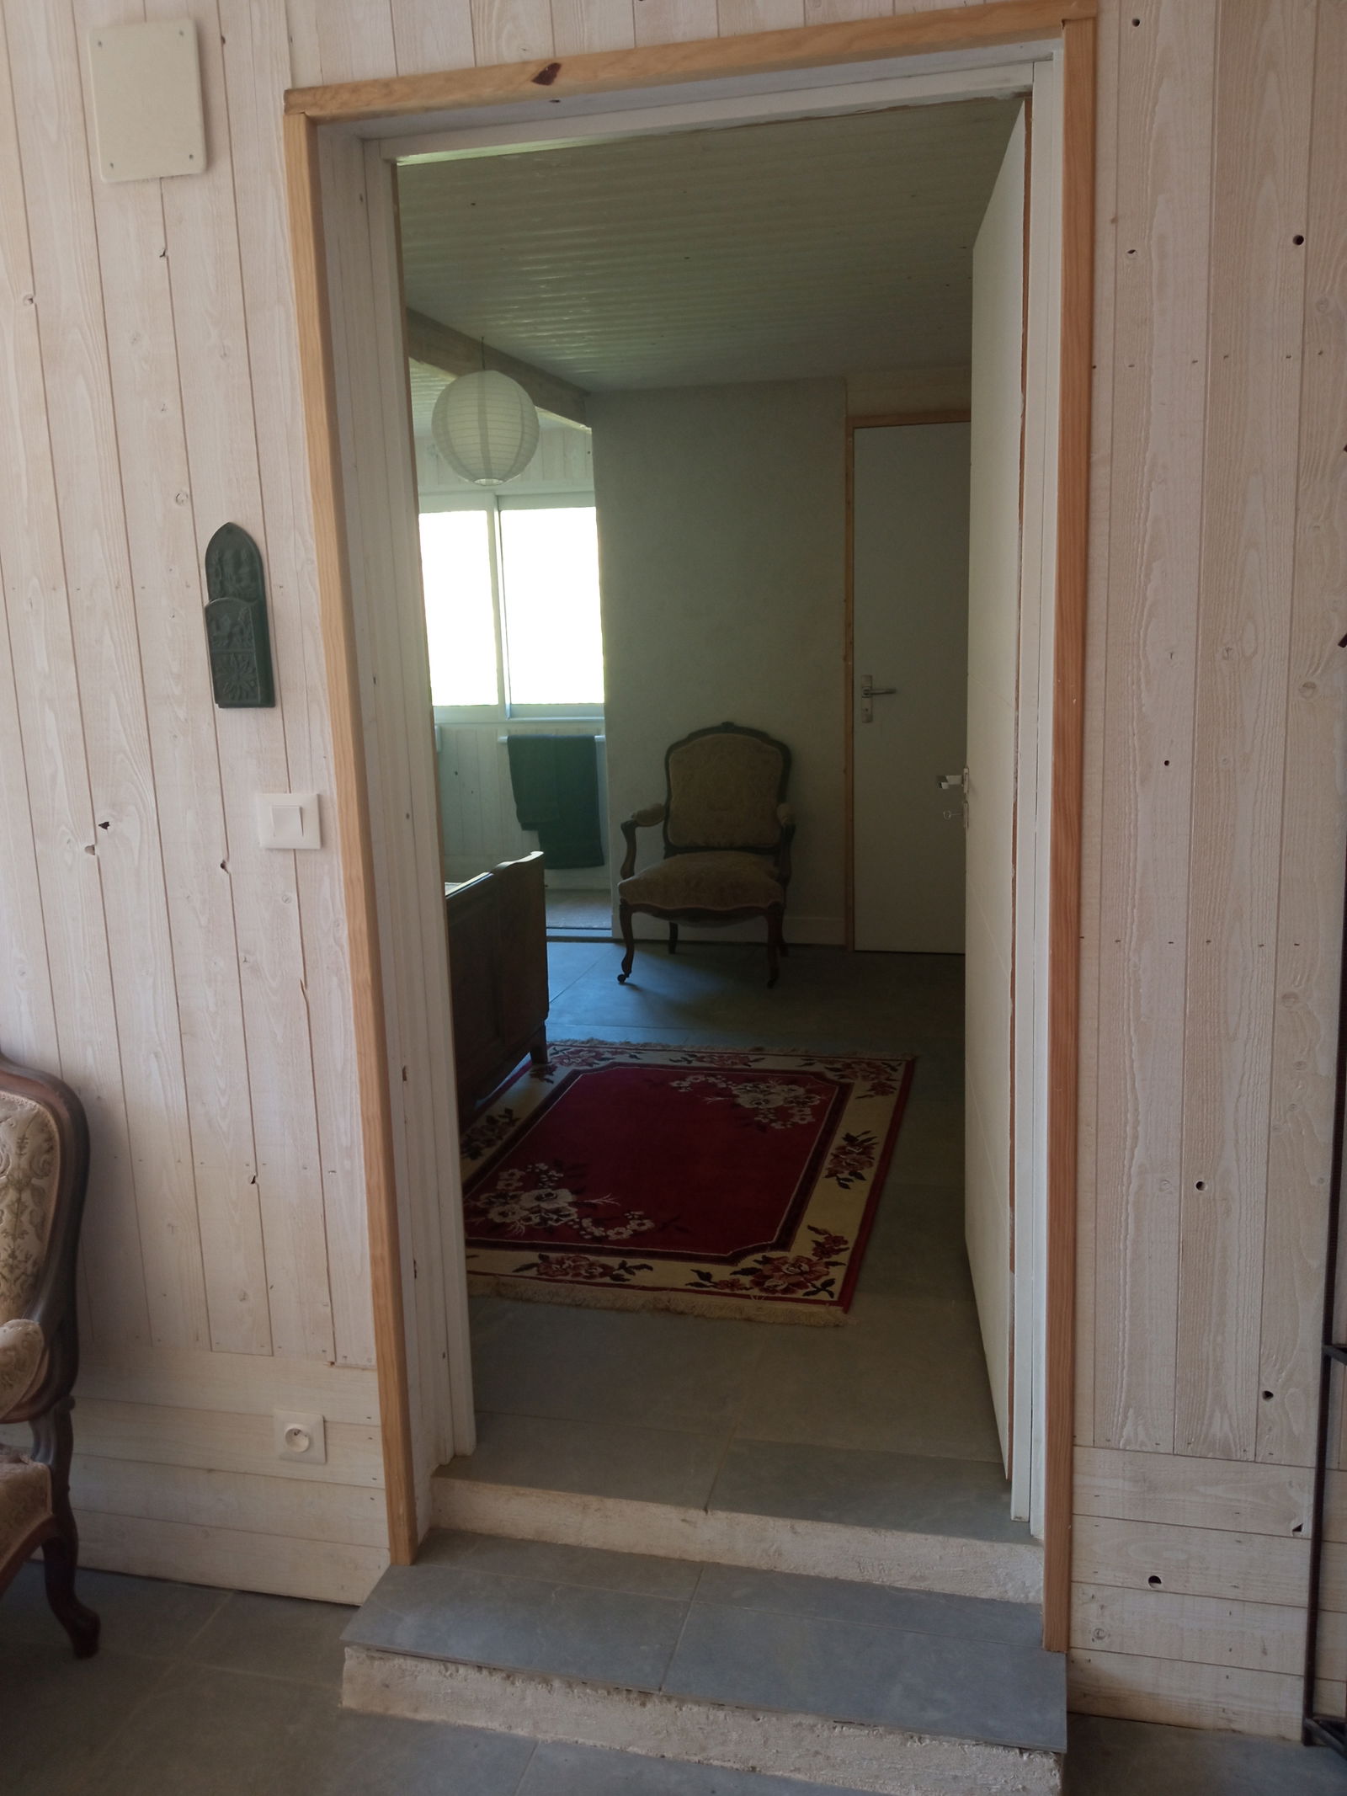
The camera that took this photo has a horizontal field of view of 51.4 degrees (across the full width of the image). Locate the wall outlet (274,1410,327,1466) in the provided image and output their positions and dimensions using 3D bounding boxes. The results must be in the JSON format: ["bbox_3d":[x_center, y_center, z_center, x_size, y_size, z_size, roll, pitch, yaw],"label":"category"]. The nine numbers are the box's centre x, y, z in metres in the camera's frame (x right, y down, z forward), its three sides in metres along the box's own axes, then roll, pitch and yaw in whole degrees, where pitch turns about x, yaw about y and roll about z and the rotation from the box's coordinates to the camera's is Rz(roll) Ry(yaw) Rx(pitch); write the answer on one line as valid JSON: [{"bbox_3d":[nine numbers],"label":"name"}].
[{"bbox_3d":[-0.595,0.862,2.244,0.085,0.085,0.013,1,12,13],"label":"wall outlet"}]

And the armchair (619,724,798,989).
[{"bbox_3d":[0.155,-0.187,5.391,0.645,0.936,0.591,2,12,18],"label":"armchair"}]

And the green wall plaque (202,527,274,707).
[{"bbox_3d":[-0.618,-0.395,1.965,0.092,0.252,0.037,1,12,13],"label":"green wall plaque"}]

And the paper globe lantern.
[{"bbox_3d":[-0.571,-1.448,4.338,0.343,0.340,0.343,1,12,13],"label":"paper globe lantern"}]

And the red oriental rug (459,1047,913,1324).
[{"bbox_3d":[-0.040,0.652,3.659,1.182,0.012,1.665,1,12,15],"label":"red oriental rug"}]

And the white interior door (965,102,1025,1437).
[{"bbox_3d":[0.569,-0.147,2.442,0.039,2.009,0.859,0,12,8],"label":"white interior door"}]

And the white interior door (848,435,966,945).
[{"bbox_3d":[1.081,-0.762,5.333,0.778,2.005,0.039,1,12,13],"label":"white interior door"}]

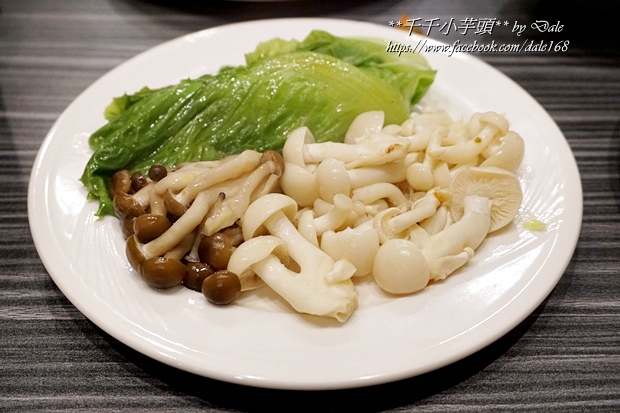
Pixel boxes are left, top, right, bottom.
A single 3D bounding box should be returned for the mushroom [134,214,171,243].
[{"bbox_3d":[-0.063,0.009,0.276,0.016,0.013,0.013,0,45,0],"label":"mushroom"}]

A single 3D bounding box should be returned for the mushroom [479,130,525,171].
[{"bbox_3d":[0.087,-0.025,0.311,0.020,0.017,0.019,-12,46,-11],"label":"mushroom"}]

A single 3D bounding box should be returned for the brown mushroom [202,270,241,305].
[{"bbox_3d":[-0.034,0.031,0.267,0.015,0.013,0.015,0,45,0],"label":"brown mushroom"}]

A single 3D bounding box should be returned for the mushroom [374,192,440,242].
[{"bbox_3d":[0.039,0.004,0.281,0.029,0.015,0.015,-30,52,-21],"label":"mushroom"}]

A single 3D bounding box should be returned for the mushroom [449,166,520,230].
[{"bbox_3d":[0.074,-0.003,0.291,0.030,0.029,0.014,4,19,17],"label":"mushroom"}]

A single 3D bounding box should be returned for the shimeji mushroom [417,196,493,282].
[{"bbox_3d":[0.059,0.013,0.281,0.021,0.016,0.038,29,62,26],"label":"shimeji mushroom"}]

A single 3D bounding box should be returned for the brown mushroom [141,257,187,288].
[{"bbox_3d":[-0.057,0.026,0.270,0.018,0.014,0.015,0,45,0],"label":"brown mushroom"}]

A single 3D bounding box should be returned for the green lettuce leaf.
[{"bbox_3d":[-0.024,-0.050,0.335,0.175,0.035,0.080,-20,48,-18],"label":"green lettuce leaf"}]

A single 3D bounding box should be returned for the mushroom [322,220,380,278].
[{"bbox_3d":[0.016,0.017,0.277,0.024,0.019,0.021,0,45,0],"label":"mushroom"}]

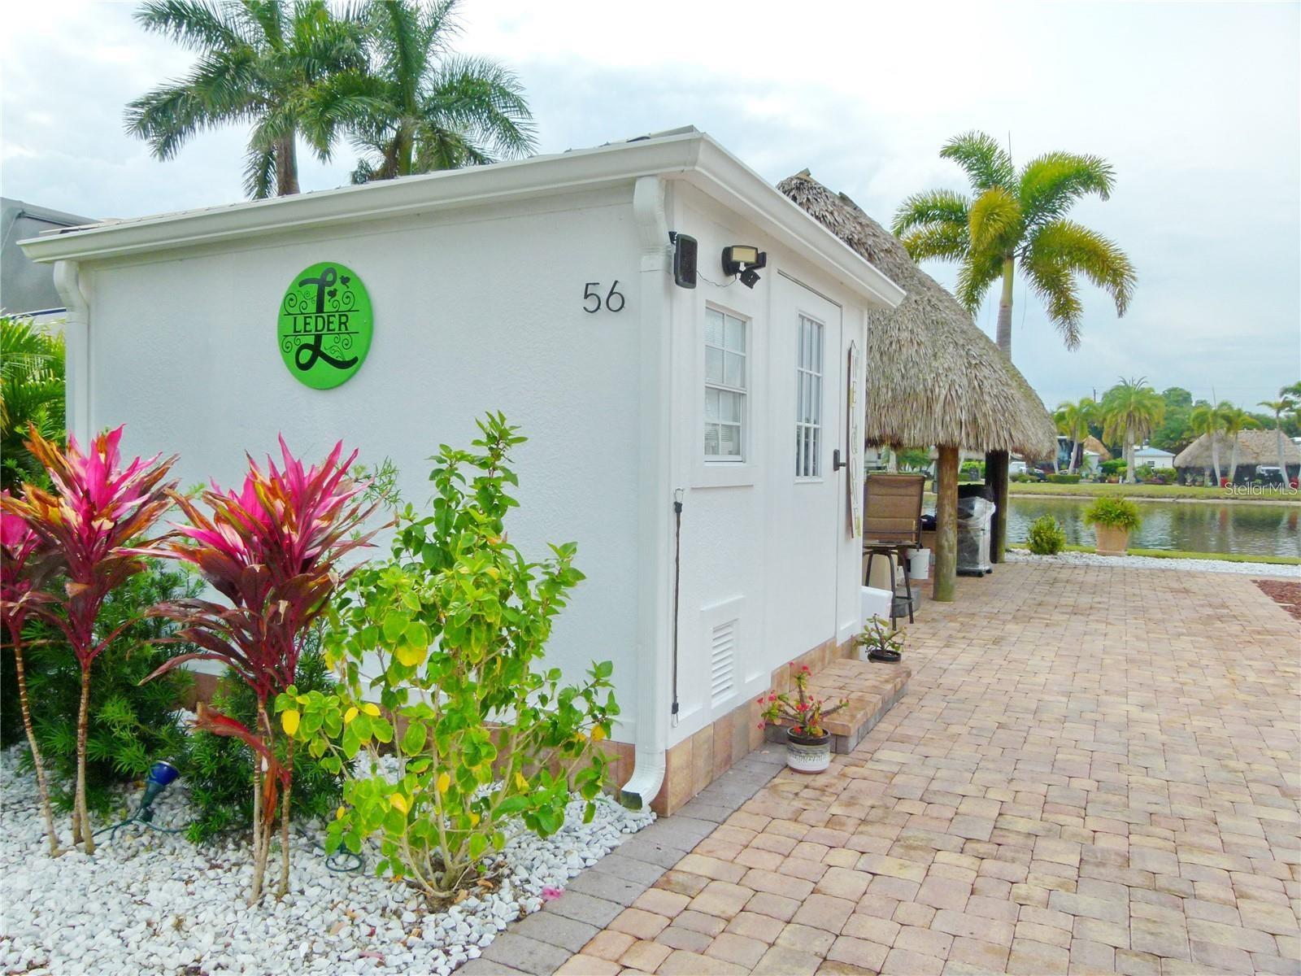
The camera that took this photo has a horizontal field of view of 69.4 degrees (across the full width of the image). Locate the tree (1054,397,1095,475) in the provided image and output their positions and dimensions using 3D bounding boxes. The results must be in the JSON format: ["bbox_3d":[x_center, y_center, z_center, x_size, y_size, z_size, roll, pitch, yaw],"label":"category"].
[{"bbox_3d":[35.680,-4.059,79.000,3.500,7.000,3.500,1,2,27],"label":"tree"}]

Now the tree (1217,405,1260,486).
[{"bbox_3d":[47.017,-3.448,75.000,3.300,6.600,3.200,1,2,31],"label":"tree"}]

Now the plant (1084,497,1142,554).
[{"bbox_3d":[7.277,0.600,14.800,0.920,0.920,0.900,1,2,27],"label":"plant"}]

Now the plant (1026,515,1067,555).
[{"bbox_3d":[6.236,0.736,14.800,0.630,0.620,0.600,1,2,22],"label":"plant"}]

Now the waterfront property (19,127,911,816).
[{"bbox_3d":[-0.853,-0.273,5.797,4.059,2.950,3.517,1,2,26],"label":"waterfront property"}]

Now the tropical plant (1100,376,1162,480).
[{"bbox_3d":[39.996,-4.683,78.000,5.100,8.700,5.100,1,2,27],"label":"tropical plant"}]

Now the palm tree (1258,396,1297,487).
[{"bbox_3d":[48.764,-3.593,73.000,3.200,7.000,3.100,1,2,31],"label":"palm tree"}]

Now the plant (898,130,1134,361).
[{"bbox_3d":[5.823,-2.311,15.100,3.700,6.500,3.500,1,2,22],"label":"plant"}]

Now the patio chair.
[{"bbox_3d":[2.010,0.545,8.032,0.570,1.270,0.640,0,2,-13],"label":"patio chair"}]

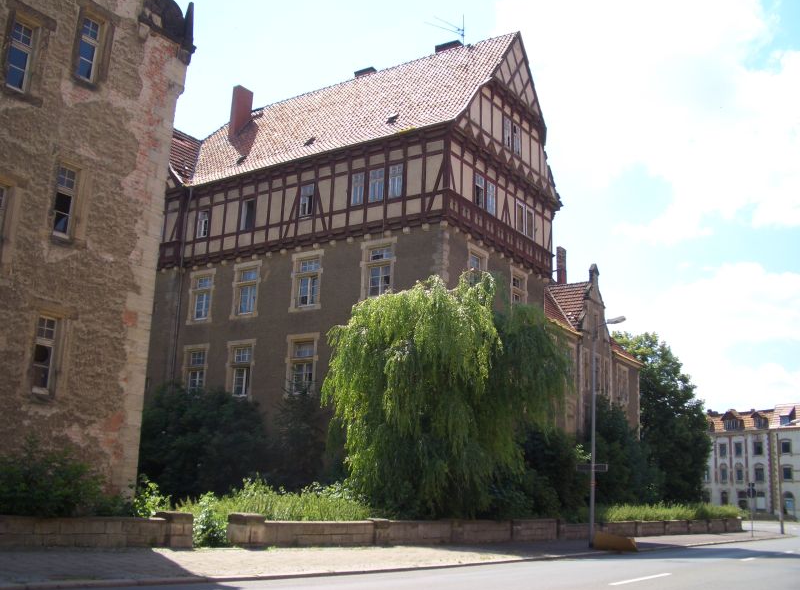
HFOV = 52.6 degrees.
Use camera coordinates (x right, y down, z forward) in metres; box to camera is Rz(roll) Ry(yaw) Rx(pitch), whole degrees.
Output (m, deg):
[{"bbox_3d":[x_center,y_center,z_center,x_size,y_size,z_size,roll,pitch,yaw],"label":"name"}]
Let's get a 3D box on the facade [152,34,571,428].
[{"bbox_3d":[-2.570,-1.100,49.473,21.600,28.200,14.000,-7,-16,33],"label":"facade"}]

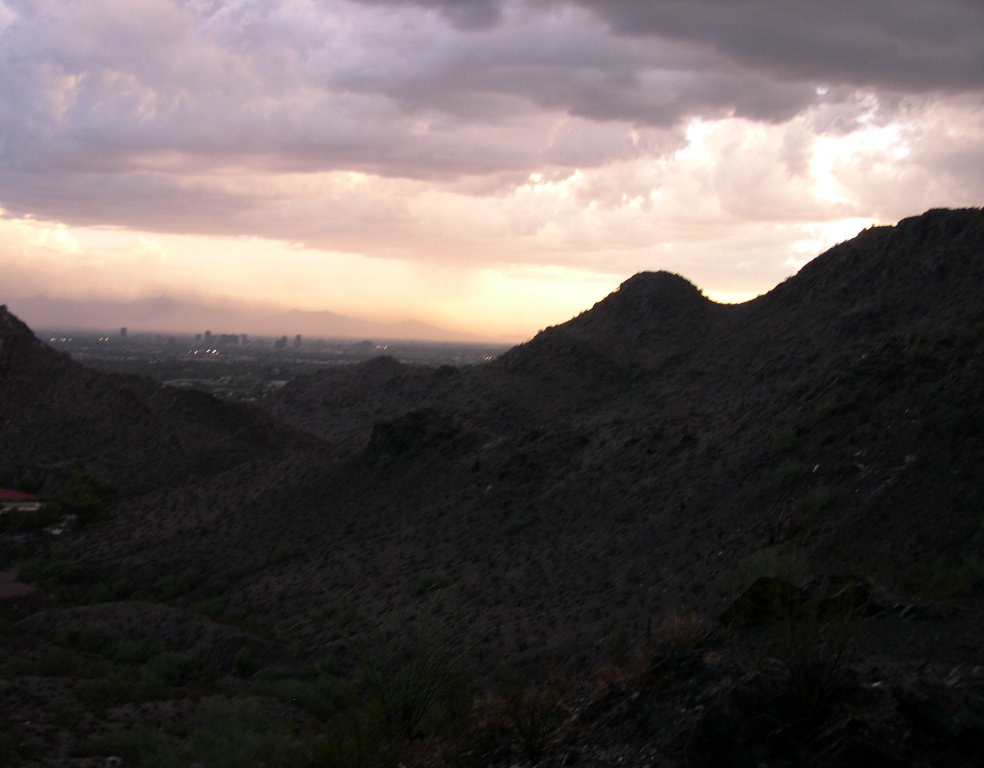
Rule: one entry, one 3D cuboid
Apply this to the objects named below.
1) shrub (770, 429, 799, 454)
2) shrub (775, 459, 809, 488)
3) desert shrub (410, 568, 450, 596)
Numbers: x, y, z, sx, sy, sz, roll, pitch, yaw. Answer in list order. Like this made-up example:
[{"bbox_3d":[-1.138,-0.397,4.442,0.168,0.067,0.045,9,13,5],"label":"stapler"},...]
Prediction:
[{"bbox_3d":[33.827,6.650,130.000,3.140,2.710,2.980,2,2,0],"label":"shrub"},{"bbox_3d":[30.640,9.156,115.000,3.370,2.760,3.210,2,2,0],"label":"shrub"},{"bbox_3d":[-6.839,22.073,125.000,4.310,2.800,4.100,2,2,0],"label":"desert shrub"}]

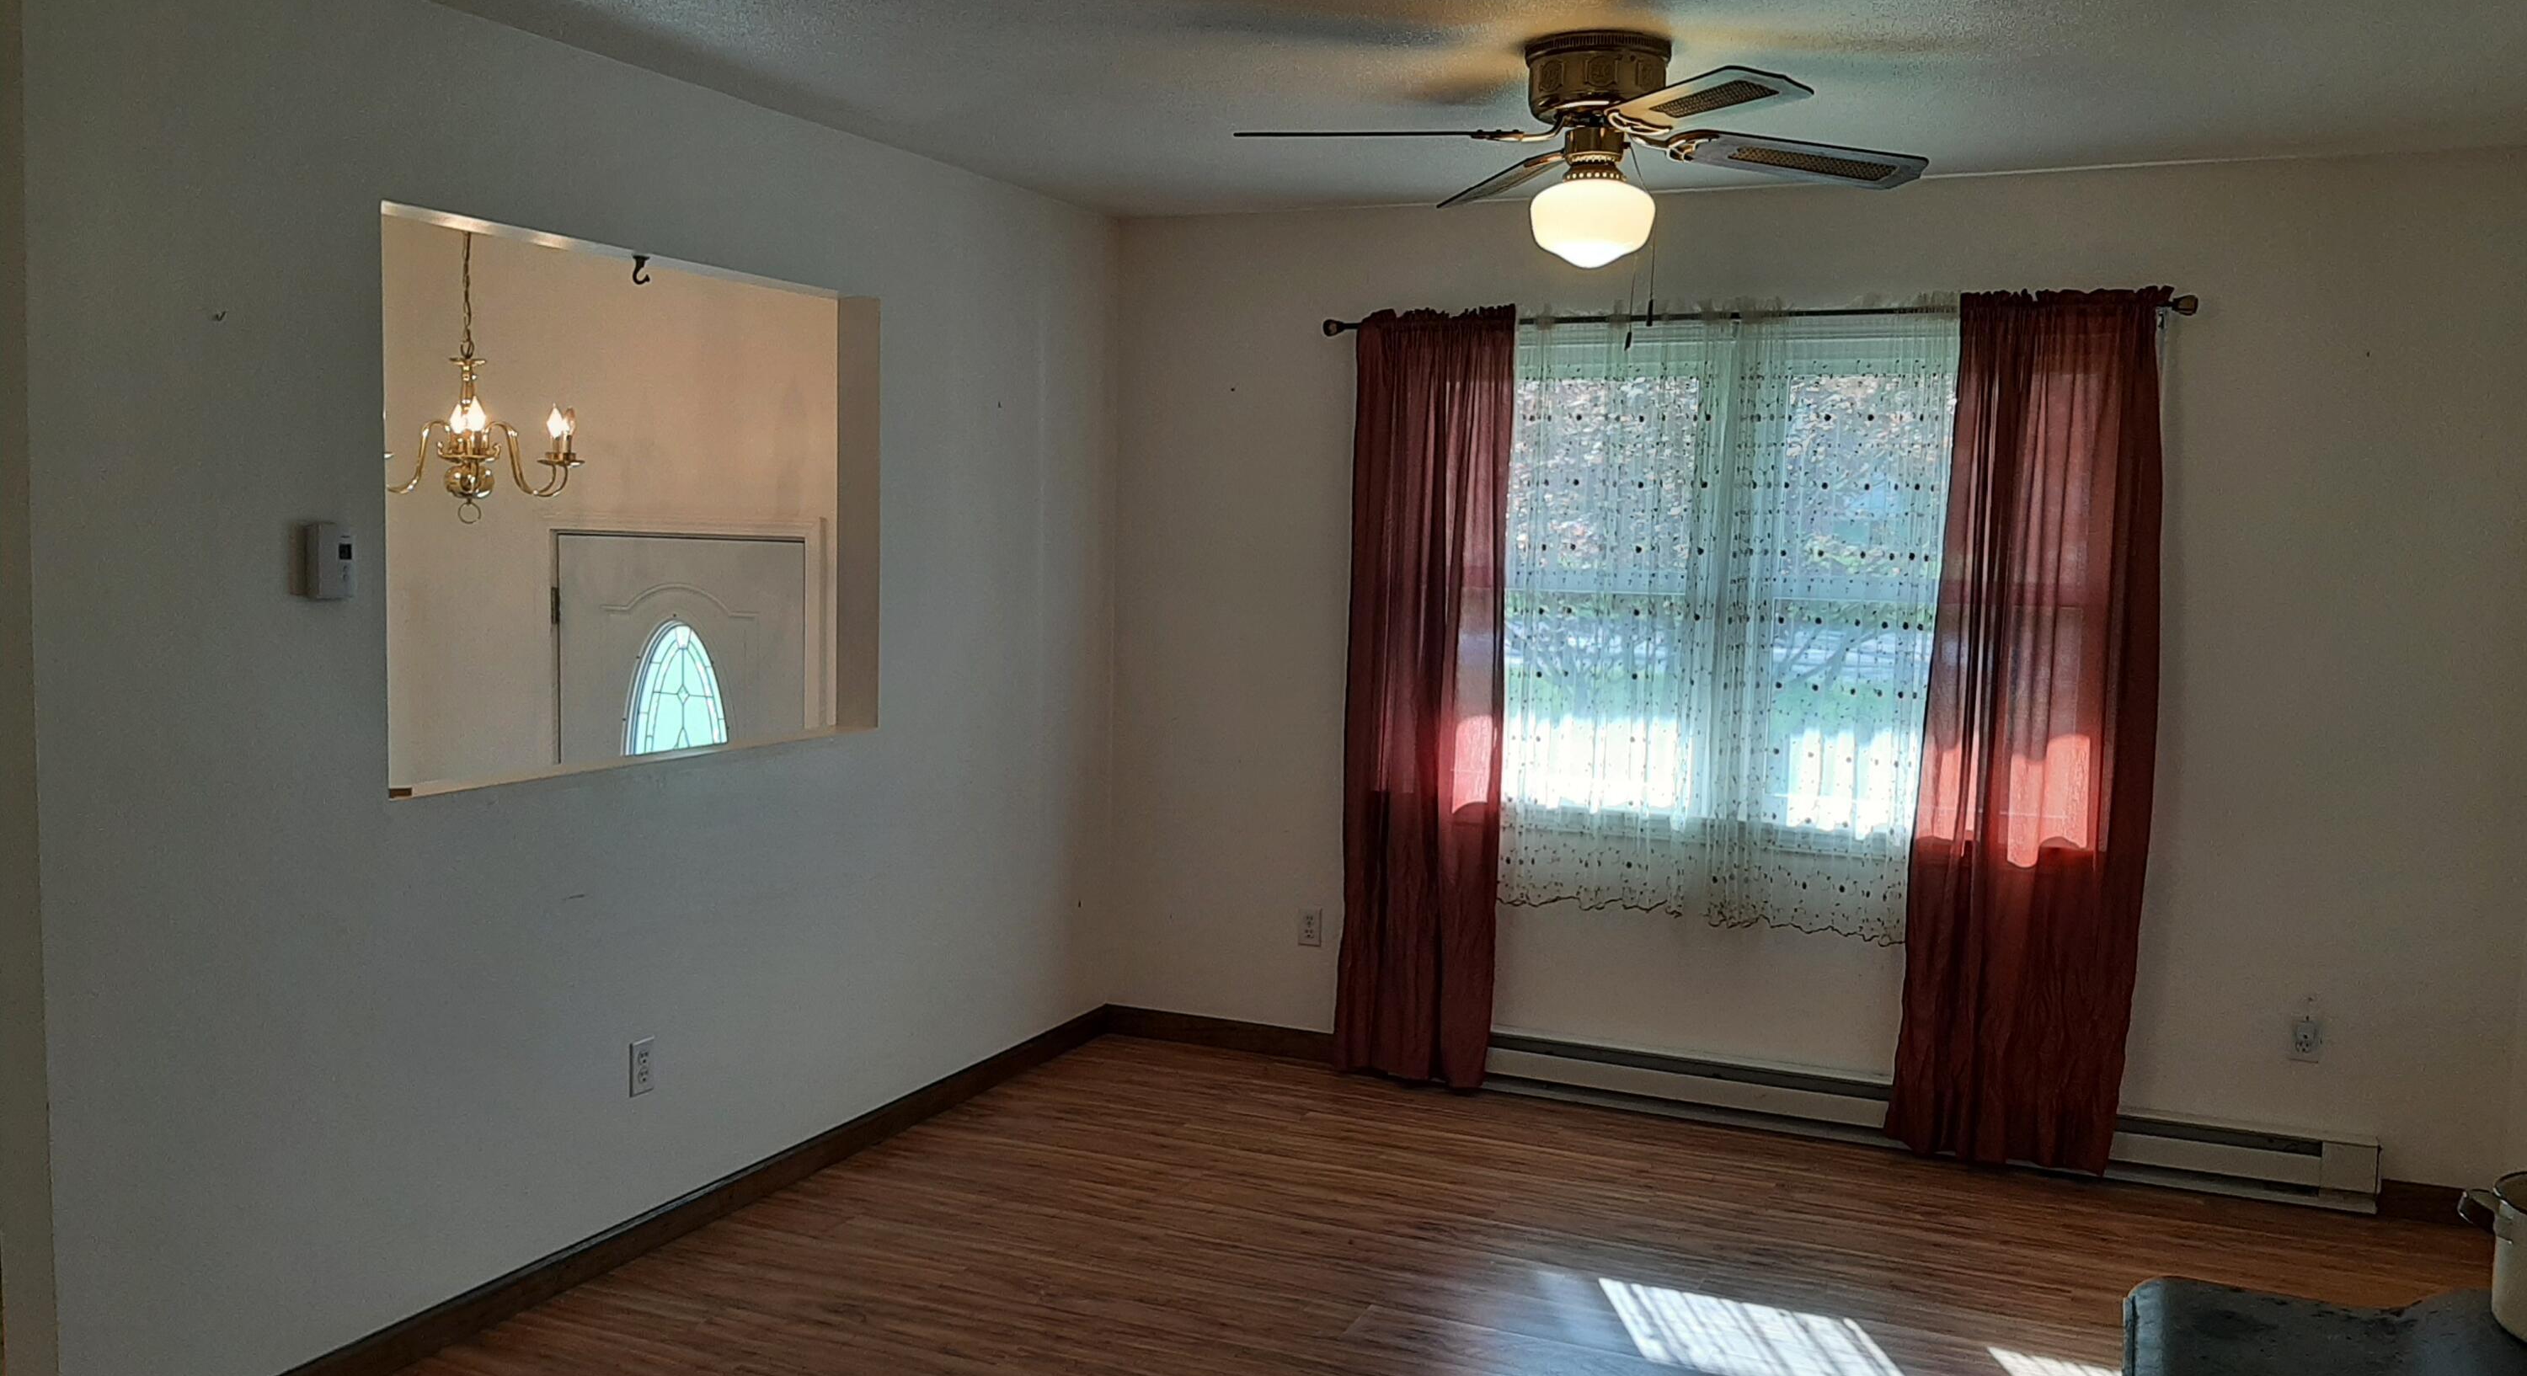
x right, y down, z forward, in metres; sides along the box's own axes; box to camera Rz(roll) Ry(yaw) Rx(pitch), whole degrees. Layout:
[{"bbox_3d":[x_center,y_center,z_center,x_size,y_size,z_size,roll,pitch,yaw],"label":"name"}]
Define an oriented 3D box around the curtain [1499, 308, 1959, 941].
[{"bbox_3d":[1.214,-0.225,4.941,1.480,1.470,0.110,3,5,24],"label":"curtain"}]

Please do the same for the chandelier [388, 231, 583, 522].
[{"bbox_3d":[-1.964,-0.837,4.695,0.580,0.830,0.580,3,5,24],"label":"chandelier"}]

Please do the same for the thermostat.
[{"bbox_3d":[-1.564,-0.210,3.186,0.036,0.126,0.075,3,5,24],"label":"thermostat"}]

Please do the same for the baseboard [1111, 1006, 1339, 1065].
[{"bbox_3d":[-0.071,1.035,5.618,0.870,0.092,0.015,3,5,24],"label":"baseboard"}]

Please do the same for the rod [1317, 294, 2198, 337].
[{"bbox_3d":[1.161,-0.937,4.819,2.180,0.050,0.060,3,5,24],"label":"rod"}]

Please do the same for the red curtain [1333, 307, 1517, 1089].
[{"bbox_3d":[0.439,0.038,5.212,0.465,2.130,0.110,3,5,24],"label":"red curtain"}]

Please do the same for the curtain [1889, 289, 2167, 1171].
[{"bbox_3d":[1.834,0.107,4.576,0.520,2.110,0.120,3,5,24],"label":"curtain"}]

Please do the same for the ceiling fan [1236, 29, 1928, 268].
[{"bbox_3d":[0.610,-0.975,3.494,1.180,0.400,1.180,3,5,24],"label":"ceiling fan"}]

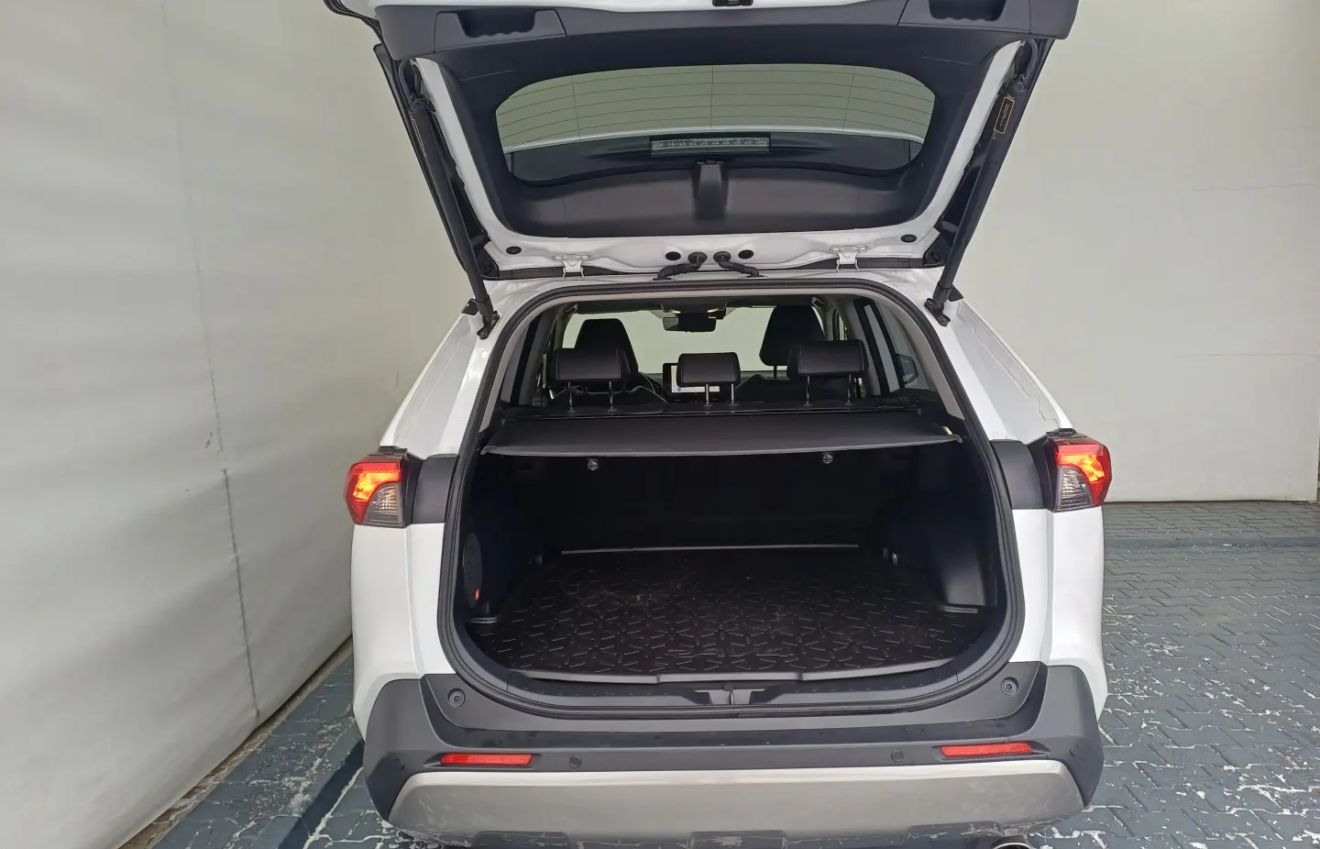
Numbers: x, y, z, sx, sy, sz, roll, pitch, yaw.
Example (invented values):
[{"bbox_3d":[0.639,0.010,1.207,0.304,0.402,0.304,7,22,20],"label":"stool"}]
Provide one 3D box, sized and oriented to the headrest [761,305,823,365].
[{"bbox_3d":[0.532,-0.356,3.825,0.255,0.245,0.140,-1,6,1],"label":"headrest"}]

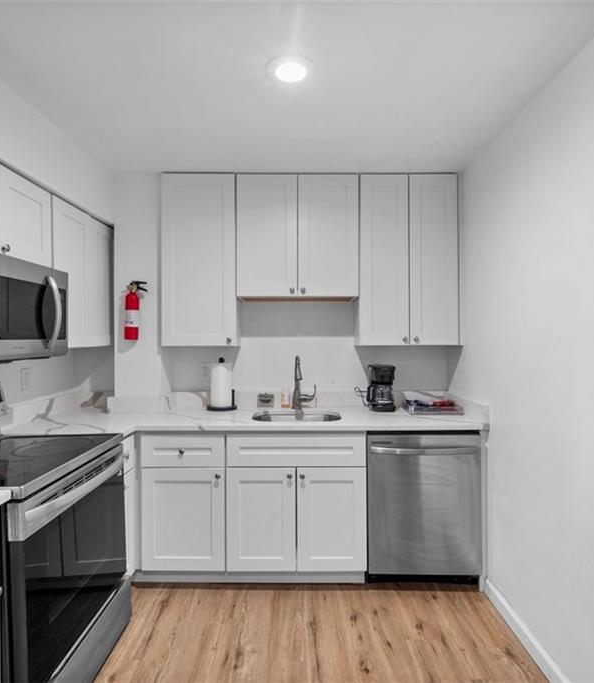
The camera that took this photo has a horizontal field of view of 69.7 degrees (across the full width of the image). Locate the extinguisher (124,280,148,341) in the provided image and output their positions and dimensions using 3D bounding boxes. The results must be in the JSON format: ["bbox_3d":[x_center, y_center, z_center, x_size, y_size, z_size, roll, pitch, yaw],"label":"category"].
[{"bbox_3d":[-0.963,-0.183,2.556,0.145,0.360,0.105,0,1,0],"label":"extinguisher"}]

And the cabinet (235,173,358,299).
[{"bbox_3d":[0.005,-0.654,2.774,0.755,0.764,0.330,0,1,0],"label":"cabinet"}]

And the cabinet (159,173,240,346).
[{"bbox_3d":[-0.603,-0.506,2.777,0.461,1.061,0.330,0,1,0],"label":"cabinet"}]

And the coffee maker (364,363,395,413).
[{"bbox_3d":[0.548,0.304,2.802,0.175,0.287,0.195,0,1,0],"label":"coffee maker"}]

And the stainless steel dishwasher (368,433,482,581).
[{"bbox_3d":[0.683,0.908,2.583,0.605,0.855,0.620,0,1,0],"label":"stainless steel dishwasher"}]

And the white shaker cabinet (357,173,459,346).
[{"bbox_3d":[0.689,-0.506,2.774,0.612,1.061,0.330,0,1,0],"label":"white shaker cabinet"}]

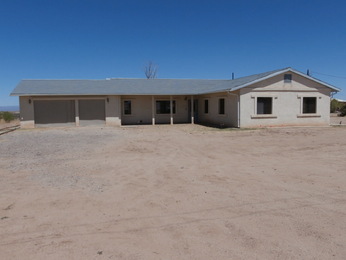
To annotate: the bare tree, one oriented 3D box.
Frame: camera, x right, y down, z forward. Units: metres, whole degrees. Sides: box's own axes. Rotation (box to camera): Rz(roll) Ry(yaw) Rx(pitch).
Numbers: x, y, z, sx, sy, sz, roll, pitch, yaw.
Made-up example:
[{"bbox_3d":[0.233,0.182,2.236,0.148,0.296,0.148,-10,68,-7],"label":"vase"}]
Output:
[{"bbox_3d":[-3.038,-5.720,43.291,2.500,8.496,2.500,-1,4,0],"label":"bare tree"}]

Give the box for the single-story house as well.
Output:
[{"bbox_3d":[-0.708,-2.792,28.538,26.157,4.631,14.888,-2,4,-14],"label":"single-story house"}]

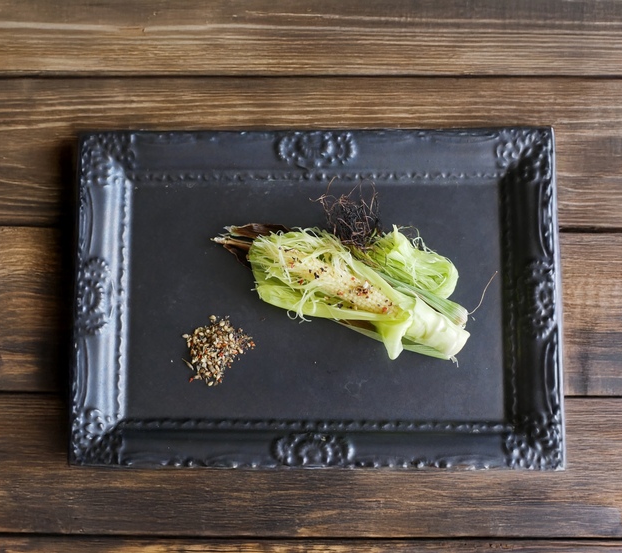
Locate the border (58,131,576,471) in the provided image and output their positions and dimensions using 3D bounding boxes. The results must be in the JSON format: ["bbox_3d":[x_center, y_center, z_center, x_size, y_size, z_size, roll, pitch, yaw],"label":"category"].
[{"bbox_3d":[0.002,0.014,0.450,0.330,0.030,0.231,0,85,2],"label":"border"}]

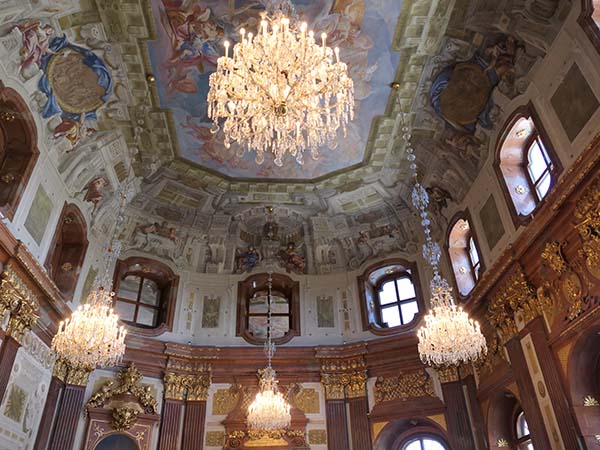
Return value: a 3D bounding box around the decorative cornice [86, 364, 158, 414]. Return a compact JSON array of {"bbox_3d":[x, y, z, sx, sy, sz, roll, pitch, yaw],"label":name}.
[{"bbox_3d":[-5.413,5.162,14.658,0.438,1.533,2.117,-29,-42,36],"label":"decorative cornice"}]

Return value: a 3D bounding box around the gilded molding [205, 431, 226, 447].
[{"bbox_3d":[-2.794,7.034,15.401,0.602,0.456,0.066,2,-33,-6],"label":"gilded molding"}]

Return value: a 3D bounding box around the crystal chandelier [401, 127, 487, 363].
[{"bbox_3d":[2.861,0.067,10.565,1.314,6.388,1.314,2,-33,-6],"label":"crystal chandelier"}]

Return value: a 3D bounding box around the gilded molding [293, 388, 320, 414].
[{"bbox_3d":[0.240,6.514,17.292,1.053,0.949,0.091,1,-35,-4],"label":"gilded molding"}]

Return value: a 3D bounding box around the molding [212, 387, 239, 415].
[{"bbox_3d":[-2.728,6.459,17.100,1.008,0.949,0.091,1,-35,-4],"label":"molding"}]

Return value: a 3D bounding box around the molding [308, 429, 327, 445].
[{"bbox_3d":[0.627,7.522,16.621,0.598,0.520,0.091,1,-35,-4],"label":"molding"}]

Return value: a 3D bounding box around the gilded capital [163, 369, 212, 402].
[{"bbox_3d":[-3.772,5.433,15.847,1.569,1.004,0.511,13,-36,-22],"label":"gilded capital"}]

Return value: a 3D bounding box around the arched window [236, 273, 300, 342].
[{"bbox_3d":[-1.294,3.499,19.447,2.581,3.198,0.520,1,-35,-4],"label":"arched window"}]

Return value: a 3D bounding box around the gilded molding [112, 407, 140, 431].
[{"bbox_3d":[-5.220,5.793,14.085,0.328,0.657,0.803,-29,-42,36],"label":"gilded molding"}]

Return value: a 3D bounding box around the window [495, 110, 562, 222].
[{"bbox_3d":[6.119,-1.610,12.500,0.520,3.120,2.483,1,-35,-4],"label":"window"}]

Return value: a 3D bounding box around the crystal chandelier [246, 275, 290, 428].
[{"bbox_3d":[-1.023,3.975,15.724,1.352,5.412,1.352,1,-35,-4],"label":"crystal chandelier"}]

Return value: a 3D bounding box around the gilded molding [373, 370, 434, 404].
[{"bbox_3d":[3.418,5.395,15.646,2.080,0.894,0.219,-21,-37,27],"label":"gilded molding"}]

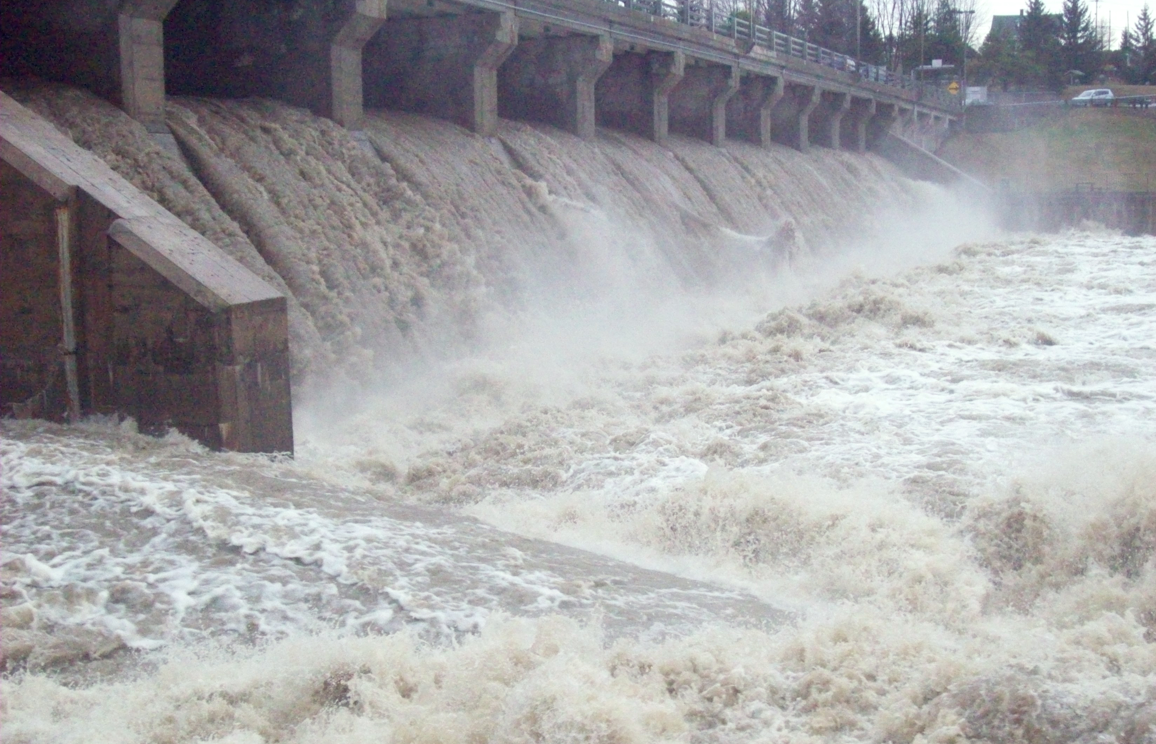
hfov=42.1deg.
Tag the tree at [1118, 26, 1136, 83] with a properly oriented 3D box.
[{"bbox_3d":[71.309,-41.191,195.000,2.400,7.300,2.400,2,8,20],"label":"tree"}]

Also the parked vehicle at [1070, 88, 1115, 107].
[{"bbox_3d":[52.799,-28.070,154.000,4.550,1.720,1.830,-2,7,-14],"label":"parked vehicle"}]

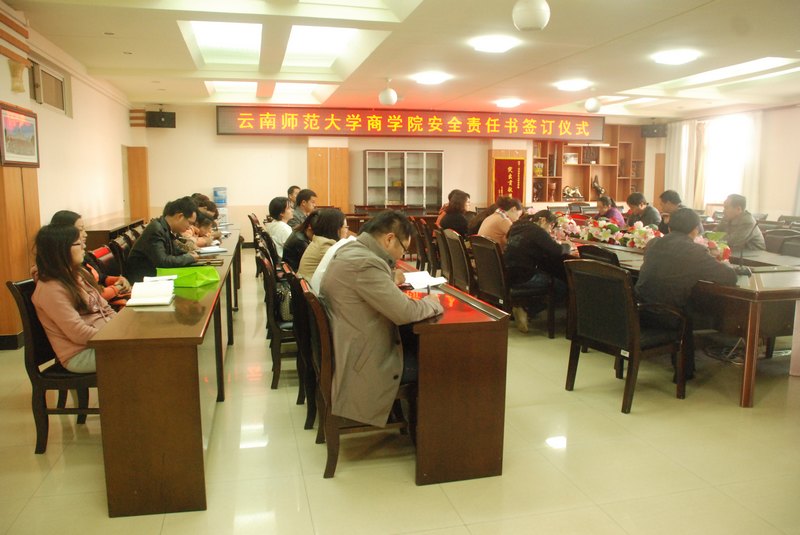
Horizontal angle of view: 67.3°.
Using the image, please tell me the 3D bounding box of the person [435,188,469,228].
[{"bbox_3d":[0.692,-0.196,6.505,0.680,1.280,0.500,-2,9,-16],"label":"person"}]

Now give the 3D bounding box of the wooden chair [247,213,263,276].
[{"bbox_3d":[-2.047,-0.345,9.420,0.580,0.920,0.460,-2,8,-13],"label":"wooden chair"}]

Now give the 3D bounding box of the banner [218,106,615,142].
[{"bbox_3d":[0.579,-3.264,13.791,9.150,0.600,0.150,-2,8,-13],"label":"banner"}]

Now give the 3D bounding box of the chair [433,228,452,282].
[{"bbox_3d":[0.733,0.019,6.762,0.600,0.910,0.530,-2,8,-13],"label":"chair"}]

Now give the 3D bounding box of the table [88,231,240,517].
[{"bbox_3d":[-1.662,0.281,5.229,0.420,0.757,5.900,-2,8,-13],"label":"table"}]

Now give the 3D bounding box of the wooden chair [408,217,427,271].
[{"bbox_3d":[0.385,-0.170,7.664,0.600,0.920,0.540,-2,9,-14],"label":"wooden chair"}]

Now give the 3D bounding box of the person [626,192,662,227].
[{"bbox_3d":[3.168,-0.366,8.004,0.700,1.240,0.500,-2,9,-14],"label":"person"}]

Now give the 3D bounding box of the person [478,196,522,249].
[{"bbox_3d":[1.027,-0.054,5.820,0.720,1.240,0.500,-2,9,-14],"label":"person"}]

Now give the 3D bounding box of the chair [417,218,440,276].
[{"bbox_3d":[0.624,-0.279,8.863,0.640,0.900,0.570,-1,8,-3],"label":"chair"}]

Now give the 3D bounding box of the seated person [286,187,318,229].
[{"bbox_3d":[-0.845,-0.133,6.006,0.720,1.290,0.500,-2,9,-13],"label":"seated person"}]

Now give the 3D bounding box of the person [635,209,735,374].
[{"bbox_3d":[1.892,0.199,4.090,0.880,1.210,0.520,-5,10,-32],"label":"person"}]

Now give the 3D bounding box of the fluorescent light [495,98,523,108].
[{"bbox_3d":[1.981,-2.951,10.863,0.430,0.100,0.430,-2,9,-14],"label":"fluorescent light"}]

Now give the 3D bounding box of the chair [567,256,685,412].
[{"bbox_3d":[1.440,0.383,3.855,0.640,0.910,0.540,-5,10,-30],"label":"chair"}]

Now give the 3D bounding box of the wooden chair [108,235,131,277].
[{"bbox_3d":[-2.031,0.204,5.047,0.580,0.920,0.470,-2,9,-14],"label":"wooden chair"}]

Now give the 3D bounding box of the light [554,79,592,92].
[{"bbox_3d":[2.523,-2.637,8.733,0.450,0.100,0.450,-2,9,-14],"label":"light"}]

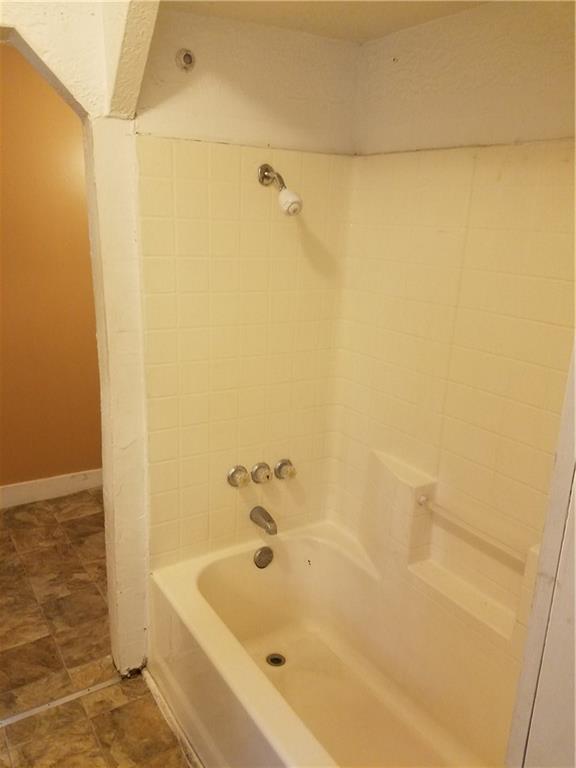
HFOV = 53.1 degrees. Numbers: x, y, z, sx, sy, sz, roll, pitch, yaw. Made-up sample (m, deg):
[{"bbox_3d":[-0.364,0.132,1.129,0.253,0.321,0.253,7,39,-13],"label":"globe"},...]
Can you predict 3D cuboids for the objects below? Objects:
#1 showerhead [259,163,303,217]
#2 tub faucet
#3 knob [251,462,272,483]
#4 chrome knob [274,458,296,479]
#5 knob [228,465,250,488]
[{"bbox_3d":[-0.018,-0.618,1.835,0.068,0.163,0.200,-8,19,-32],"label":"showerhead"},{"bbox_3d":[-0.085,0.522,2.179,0.056,0.070,0.135,-8,19,-32],"label":"tub faucet"},{"bbox_3d":[-0.087,0.348,2.173,0.072,0.072,0.058,-8,19,-32],"label":"knob"},{"bbox_3d":[-0.001,0.341,2.229,0.072,0.072,0.058,-8,19,-32],"label":"chrome knob"},{"bbox_3d":[-0.170,0.350,2.116,0.072,0.072,0.058,-8,19,-32],"label":"knob"}]

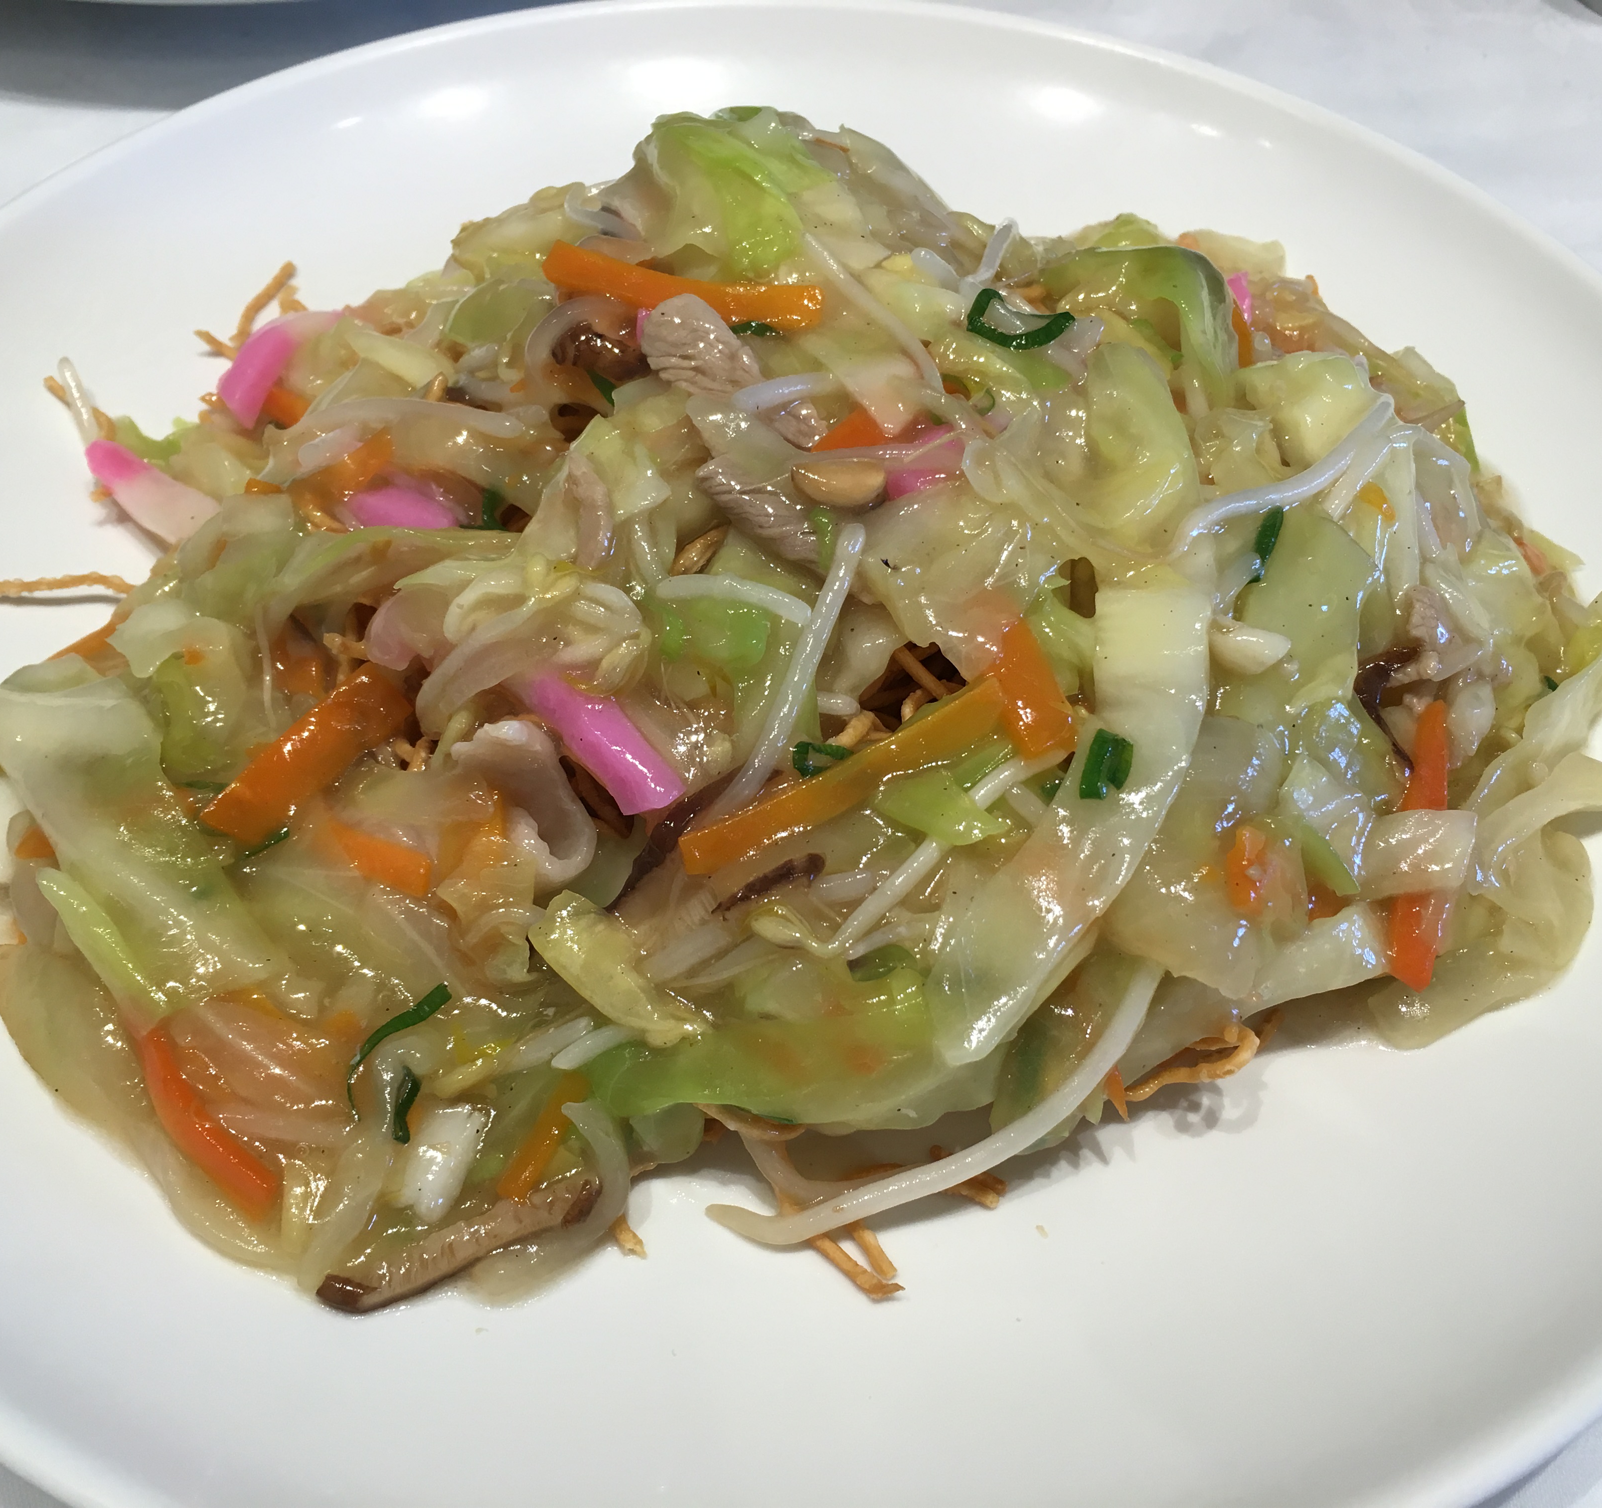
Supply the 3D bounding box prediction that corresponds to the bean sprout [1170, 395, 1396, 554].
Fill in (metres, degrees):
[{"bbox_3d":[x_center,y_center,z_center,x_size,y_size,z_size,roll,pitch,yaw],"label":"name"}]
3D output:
[{"bbox_3d":[0.063,-0.035,0.213,0.041,0.007,0.009,-29,57,-23],"label":"bean sprout"}]

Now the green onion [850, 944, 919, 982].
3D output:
[{"bbox_3d":[0.009,0.022,0.179,0.007,0.005,0.004,-12,52,-12],"label":"green onion"}]

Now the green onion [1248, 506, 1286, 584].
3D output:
[{"bbox_3d":[0.059,-0.026,0.212,0.004,0.004,0.014,18,52,13],"label":"green onion"}]

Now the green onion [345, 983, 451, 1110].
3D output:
[{"bbox_3d":[-0.044,0.031,0.181,0.006,0.008,0.015,32,56,22],"label":"green onion"}]

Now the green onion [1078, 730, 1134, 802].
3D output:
[{"bbox_3d":[0.034,0.003,0.189,0.005,0.007,0.010,15,52,10],"label":"green onion"}]

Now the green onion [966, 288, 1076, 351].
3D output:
[{"bbox_3d":[0.029,-0.056,0.222,0.014,0.009,0.004,12,51,8],"label":"green onion"}]

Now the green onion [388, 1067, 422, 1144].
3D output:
[{"bbox_3d":[-0.042,0.038,0.180,0.003,0.006,0.008,5,50,2],"label":"green onion"}]

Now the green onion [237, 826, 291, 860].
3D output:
[{"bbox_3d":[-0.061,0.011,0.191,0.007,0.006,0.004,-17,53,-15],"label":"green onion"}]

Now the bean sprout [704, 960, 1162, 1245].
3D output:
[{"bbox_3d":[0.017,0.039,0.178,0.053,0.017,0.013,-20,54,-17],"label":"bean sprout"}]

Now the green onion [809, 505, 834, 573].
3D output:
[{"bbox_3d":[0.003,-0.024,0.194,0.003,0.005,0.010,-3,51,-4],"label":"green onion"}]

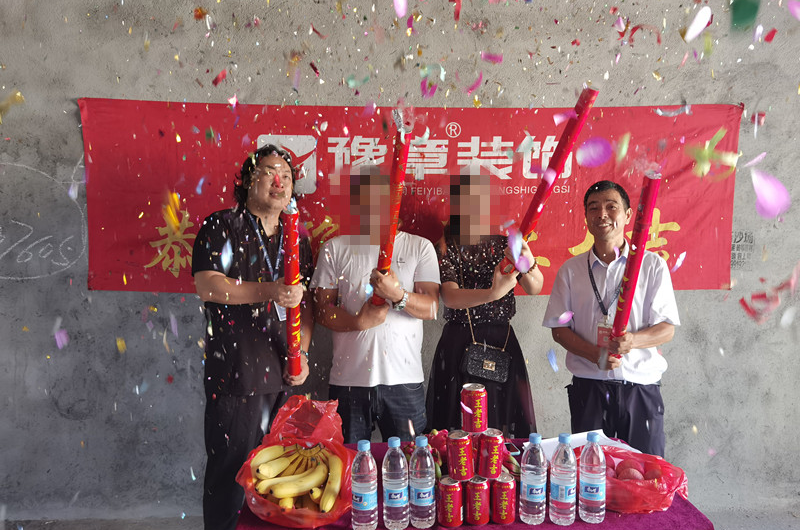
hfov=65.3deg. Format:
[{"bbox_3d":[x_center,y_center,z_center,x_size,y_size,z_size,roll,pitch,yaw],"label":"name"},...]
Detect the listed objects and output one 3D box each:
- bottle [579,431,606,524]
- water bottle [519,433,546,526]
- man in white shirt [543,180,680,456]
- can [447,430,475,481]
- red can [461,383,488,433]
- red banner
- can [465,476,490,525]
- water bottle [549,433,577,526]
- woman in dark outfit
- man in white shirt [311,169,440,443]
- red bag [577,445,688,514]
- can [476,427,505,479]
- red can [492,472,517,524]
[{"bbox_3d":[0.497,0.539,1.591,0.065,0.226,0.065,0,6,0],"label":"bottle"},{"bbox_3d":[0.338,0.540,1.581,0.065,0.226,0.065,0,6,0],"label":"water bottle"},{"bbox_3d":[0.798,0.500,2.365,0.490,1.675,0.370,2,8,18],"label":"man in white shirt"},{"bbox_3d":[0.153,0.479,1.564,0.066,0.117,0.066,-4,6,0],"label":"can"},{"bbox_3d":[0.185,0.355,1.541,0.066,0.117,0.066,0,6,0],"label":"red can"},{"bbox_3d":[0.051,-0.311,2.863,3.000,0.880,0.030,0,6,0],"label":"red banner"},{"bbox_3d":[0.209,0.625,1.663,0.066,0.117,0.066,-1,7,0],"label":"can"},{"bbox_3d":[0.430,0.564,1.645,0.065,0.237,0.065,-1,7,0],"label":"water bottle"},{"bbox_3d":[0.323,0.498,2.446,0.450,1.670,0.380,-1,8,-5],"label":"woman in dark outfit"},{"bbox_3d":[-0.090,0.485,2.333,0.480,1.677,0.400,0,6,0],"label":"man in white shirt"},{"bbox_3d":[0.625,0.577,1.735,0.295,0.115,0.250,0,6,0],"label":"red bag"},{"bbox_3d":[0.247,0.506,1.676,0.066,0.117,0.066,-1,7,0],"label":"can"},{"bbox_3d":[0.279,0.624,1.664,0.066,0.117,0.066,-1,7,0],"label":"red can"}]

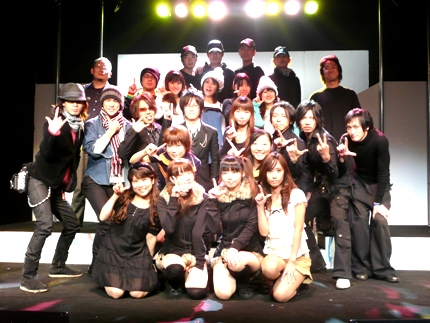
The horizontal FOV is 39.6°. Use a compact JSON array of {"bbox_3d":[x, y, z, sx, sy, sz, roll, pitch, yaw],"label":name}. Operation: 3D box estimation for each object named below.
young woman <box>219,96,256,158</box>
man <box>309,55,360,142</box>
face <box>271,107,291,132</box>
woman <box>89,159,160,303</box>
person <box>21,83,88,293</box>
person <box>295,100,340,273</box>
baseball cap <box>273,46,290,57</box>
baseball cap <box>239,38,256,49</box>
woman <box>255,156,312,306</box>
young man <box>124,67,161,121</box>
[{"bbox_3d":[0.183,0.204,4.746,0.440,1.457,0.380,0,-4,3],"label":"young woman"},{"bbox_3d":[1.145,-0.173,5.637,0.520,1.695,0.330,0,-4,9],"label":"man"},{"bbox_3d":[0.525,-0.341,4.780,0.165,0.210,0.170,0,-4,11],"label":"face"},{"bbox_3d":[-0.638,0.499,4.250,0.520,0.950,0.620,0,-1,-6],"label":"woman"},{"bbox_3d":[-1.238,0.208,4.600,0.580,1.560,0.600,0,-1,-27],"label":"person"},{"bbox_3d":[0.838,0.226,4.650,0.520,1.420,0.620,0,-1,14],"label":"person"},{"bbox_3d":[0.752,-1.239,6.750,0.185,0.120,0.260,0,-1,3],"label":"baseball cap"},{"bbox_3d":[0.365,-1.320,6.700,0.185,0.120,0.260,0,-1,9],"label":"baseball cap"},{"bbox_3d":[0.485,0.481,4.220,0.450,1.010,0.650,0,-1,18],"label":"woman"},{"bbox_3d":[-0.702,-0.139,6.089,0.520,1.665,0.360,1,-4,-5],"label":"young man"}]

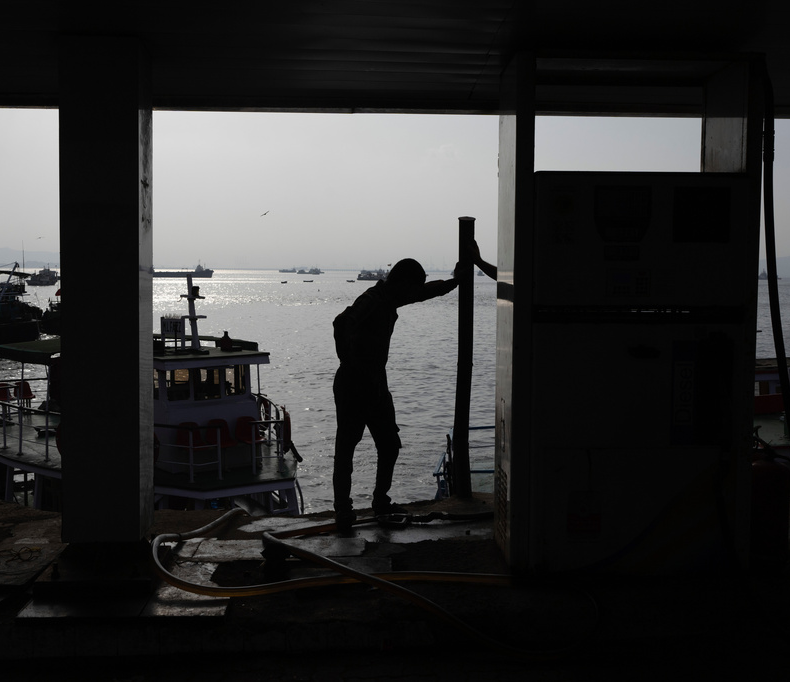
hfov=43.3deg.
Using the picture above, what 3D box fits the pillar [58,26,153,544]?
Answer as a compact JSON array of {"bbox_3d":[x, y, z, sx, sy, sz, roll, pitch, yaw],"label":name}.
[{"bbox_3d":[-1.479,-0.250,5.110,0.390,2.500,0.380,0,4,-3],"label":"pillar"}]

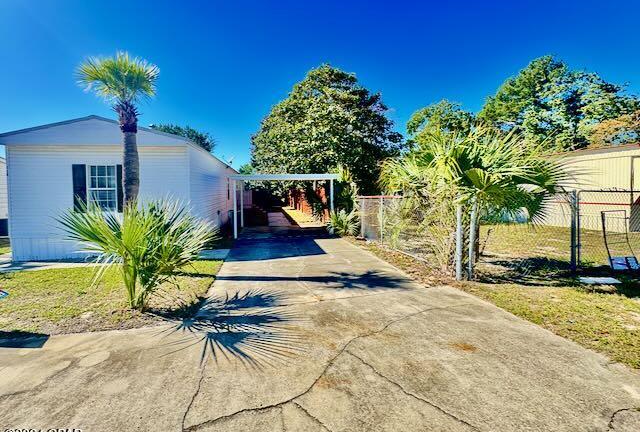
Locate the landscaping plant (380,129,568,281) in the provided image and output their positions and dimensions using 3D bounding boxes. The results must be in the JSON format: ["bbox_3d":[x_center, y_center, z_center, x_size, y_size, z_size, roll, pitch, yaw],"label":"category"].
[{"bbox_3d":[2.960,-0.356,5.386,3.350,3.000,3.100,0,5,0],"label":"landscaping plant"}]

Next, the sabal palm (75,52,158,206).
[{"bbox_3d":[-3.858,-0.926,5.121,1.450,4.260,1.450,0,5,0],"label":"sabal palm"}]

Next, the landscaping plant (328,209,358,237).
[{"bbox_3d":[0.888,0.266,10.211,1.170,1.030,1.100,0,5,0],"label":"landscaping plant"}]

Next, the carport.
[{"bbox_3d":[-1.604,-0.491,11.430,4.050,2.340,3.400,-1,5,-11],"label":"carport"}]

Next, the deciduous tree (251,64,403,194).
[{"bbox_3d":[0.323,-4.576,16.127,9.000,9.700,8.800,0,5,0],"label":"deciduous tree"}]

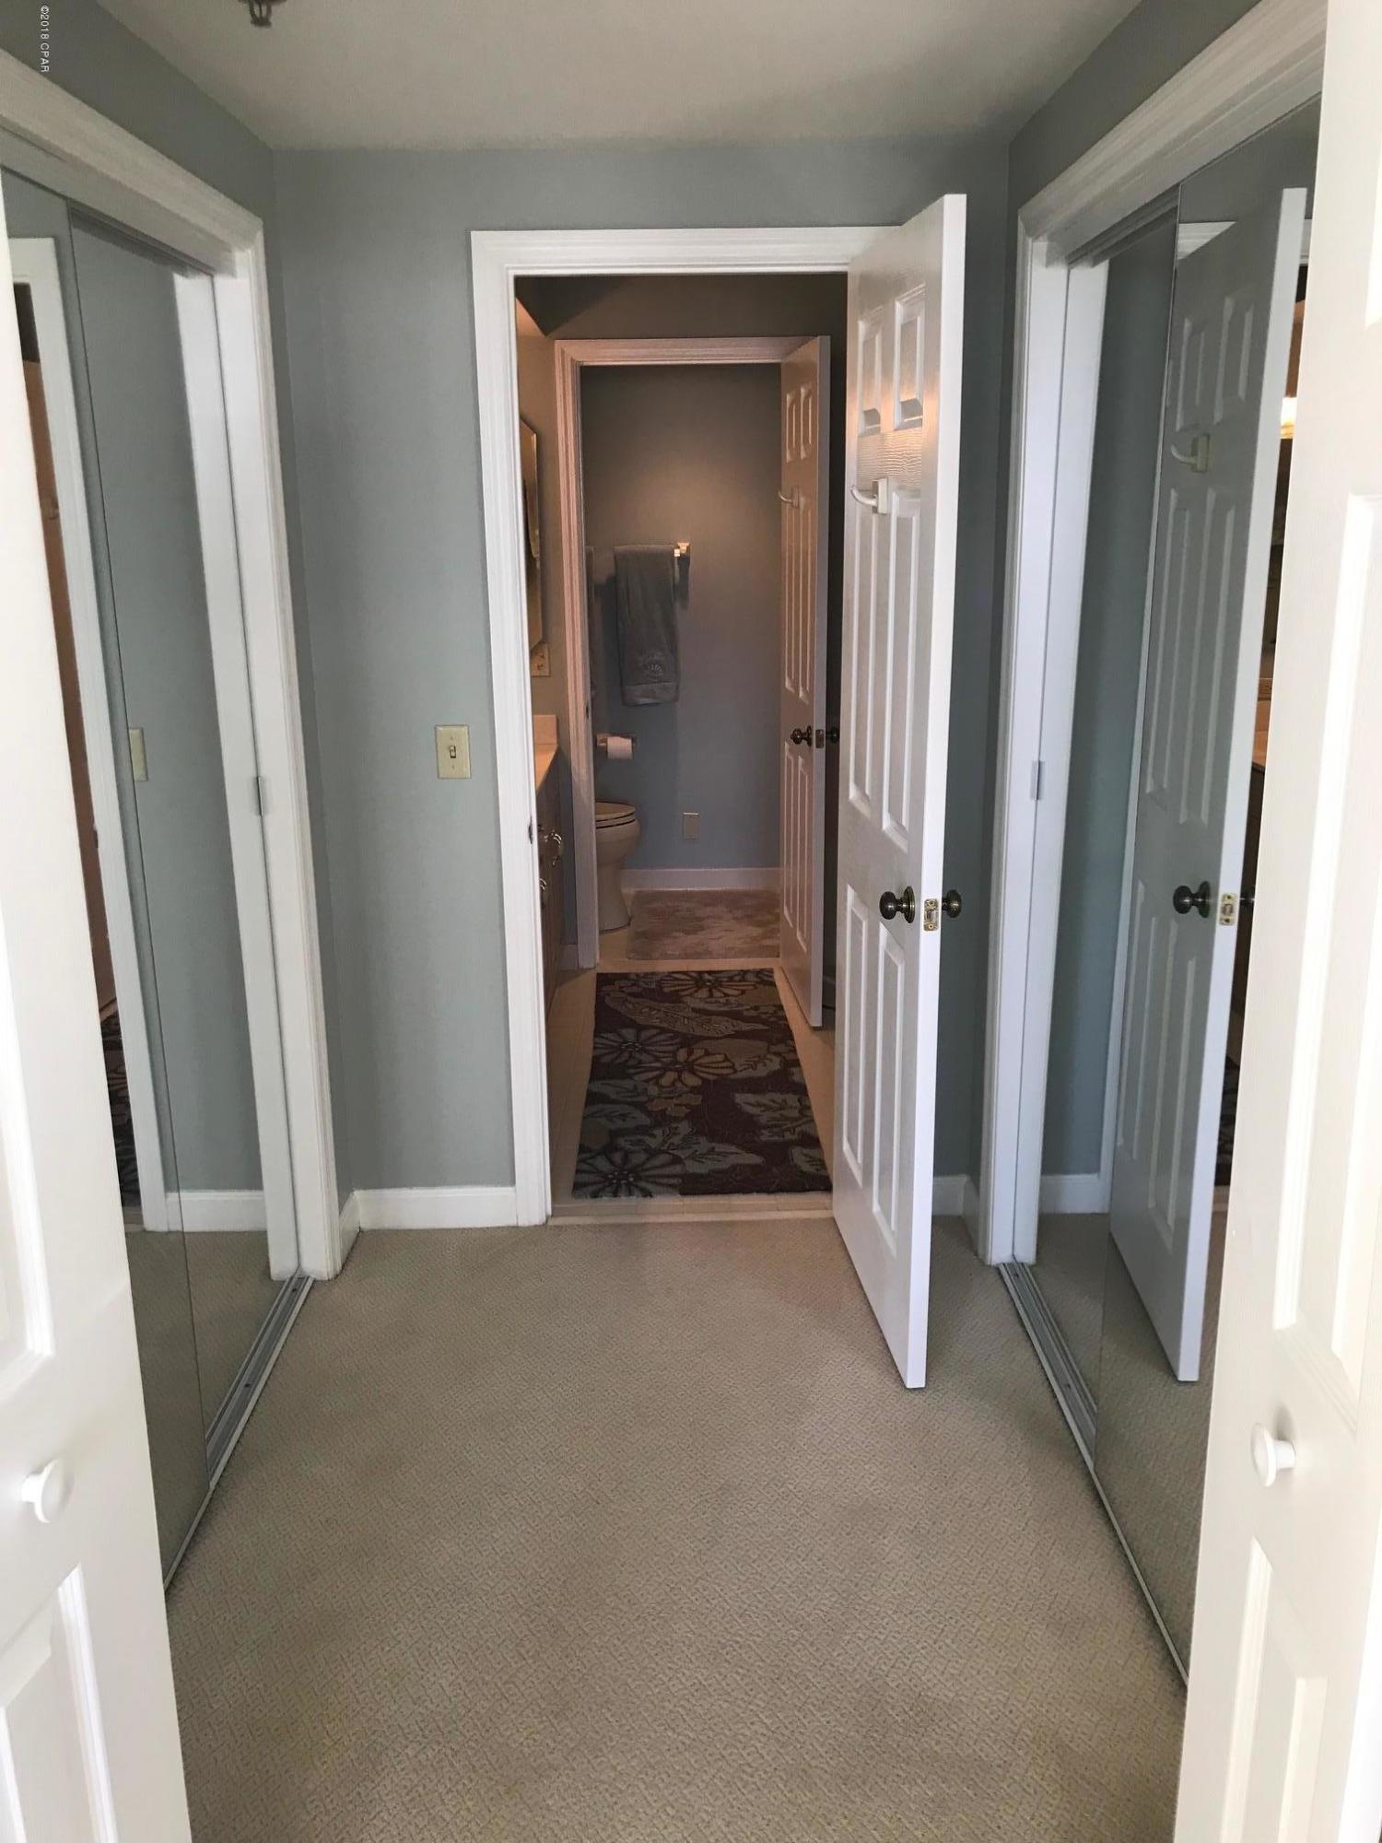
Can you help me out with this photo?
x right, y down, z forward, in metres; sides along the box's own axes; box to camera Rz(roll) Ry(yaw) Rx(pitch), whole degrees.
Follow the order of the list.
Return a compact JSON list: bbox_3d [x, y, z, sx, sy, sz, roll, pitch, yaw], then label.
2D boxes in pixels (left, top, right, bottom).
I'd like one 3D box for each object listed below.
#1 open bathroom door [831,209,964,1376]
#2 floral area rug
[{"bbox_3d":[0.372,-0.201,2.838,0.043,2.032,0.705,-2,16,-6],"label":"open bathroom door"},{"bbox_3d":[0.005,0.417,4.436,0.625,0.011,1.782,-1,16,-1],"label":"floral area rug"}]

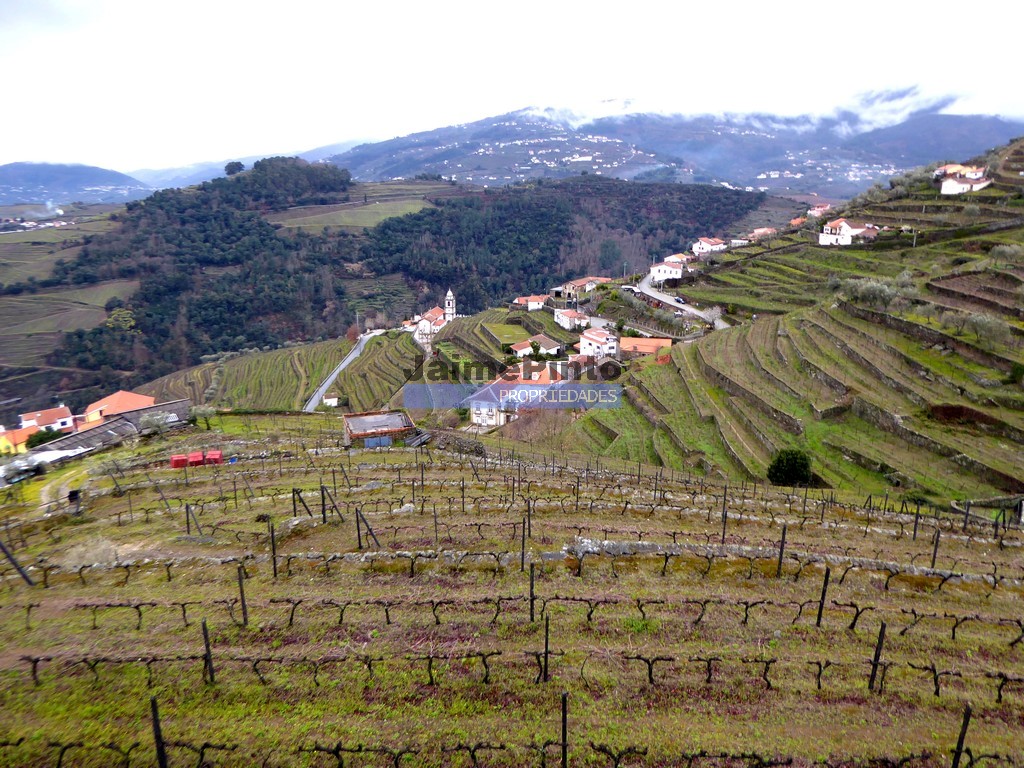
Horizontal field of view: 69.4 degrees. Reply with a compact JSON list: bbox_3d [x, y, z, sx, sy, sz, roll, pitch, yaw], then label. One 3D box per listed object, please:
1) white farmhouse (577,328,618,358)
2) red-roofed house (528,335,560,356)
[{"bbox_3d":[30.018,-14.278,250.599,6.800,8.000,12.000,-7,17,-26],"label":"white farmhouse"},{"bbox_3d":[11.698,-13.710,260.122,7.000,4.800,9.700,9,18,30],"label":"red-roofed house"}]

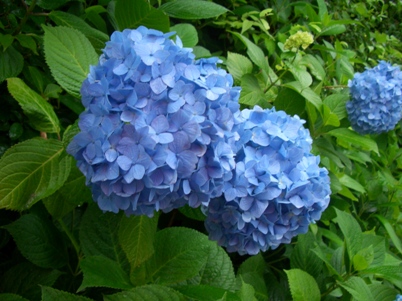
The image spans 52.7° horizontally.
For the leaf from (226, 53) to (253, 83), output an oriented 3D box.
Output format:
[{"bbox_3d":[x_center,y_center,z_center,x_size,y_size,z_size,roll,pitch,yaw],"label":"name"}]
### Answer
[{"bbox_3d":[0.065,-0.139,0.680,0.045,0.022,0.052,0,60,-7],"label":"leaf"}]

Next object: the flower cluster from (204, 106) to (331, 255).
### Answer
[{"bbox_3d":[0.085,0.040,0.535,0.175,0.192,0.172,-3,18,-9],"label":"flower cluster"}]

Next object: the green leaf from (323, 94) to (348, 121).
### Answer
[{"bbox_3d":[0.296,-0.094,0.880,0.069,0.069,0.035,3,-23,8],"label":"green leaf"}]

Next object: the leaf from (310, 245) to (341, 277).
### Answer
[{"bbox_3d":[0.189,0.166,0.610,0.048,0.030,0.057,0,60,0],"label":"leaf"}]

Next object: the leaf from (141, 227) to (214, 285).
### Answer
[{"bbox_3d":[-0.030,0.127,0.490,0.092,0.040,0.082,0,60,0],"label":"leaf"}]

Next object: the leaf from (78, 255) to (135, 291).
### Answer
[{"bbox_3d":[-0.125,0.159,0.530,0.072,0.026,0.052,0,53,7],"label":"leaf"}]

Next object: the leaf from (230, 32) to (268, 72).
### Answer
[{"bbox_3d":[0.089,-0.181,0.750,0.074,0.086,0.040,9,-20,22],"label":"leaf"}]

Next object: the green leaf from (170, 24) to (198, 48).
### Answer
[{"bbox_3d":[-0.026,-0.168,0.600,0.045,0.018,0.043,0,60,-7],"label":"green leaf"}]

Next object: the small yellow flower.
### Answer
[{"bbox_3d":[0.226,-0.252,0.930,0.068,0.046,0.062,0,18,0],"label":"small yellow flower"}]

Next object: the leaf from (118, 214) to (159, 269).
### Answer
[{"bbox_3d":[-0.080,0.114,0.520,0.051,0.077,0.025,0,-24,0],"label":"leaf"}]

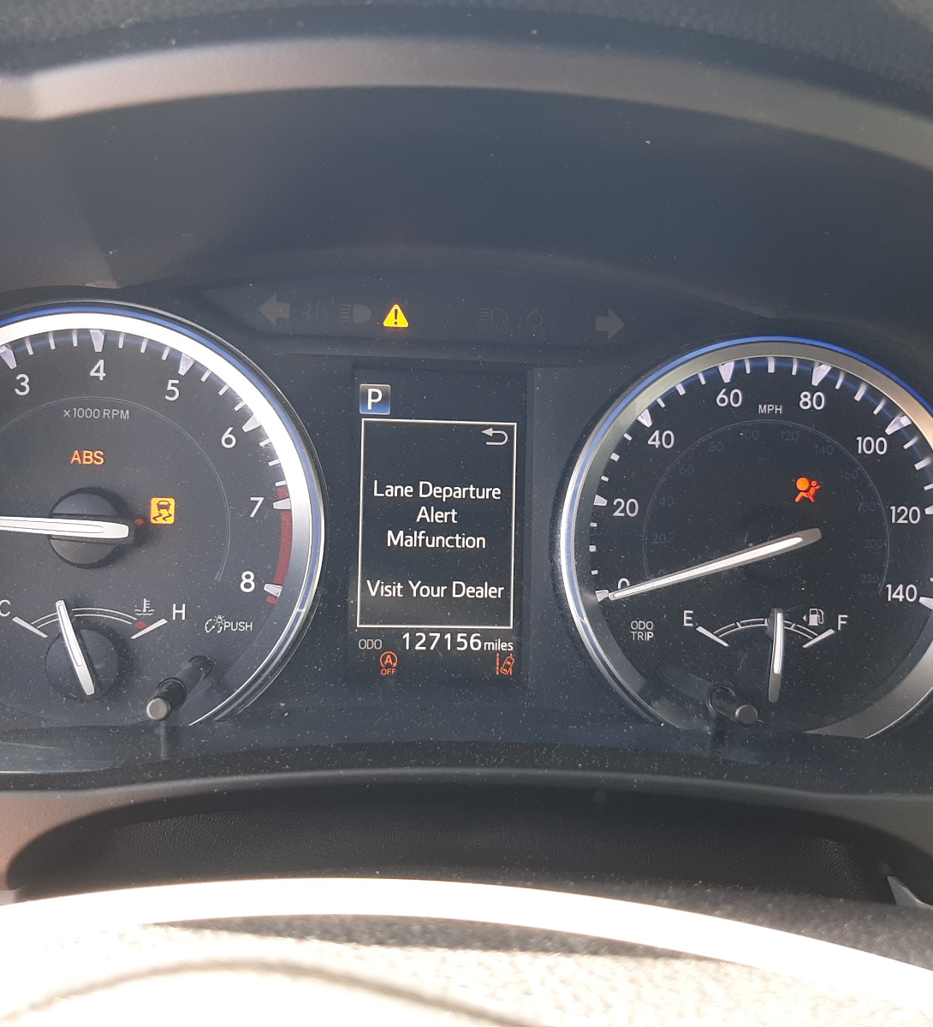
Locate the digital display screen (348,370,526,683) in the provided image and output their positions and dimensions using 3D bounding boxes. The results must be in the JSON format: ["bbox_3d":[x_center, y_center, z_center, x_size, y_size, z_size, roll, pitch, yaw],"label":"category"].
[{"bbox_3d":[-0.009,0.004,0.318,0.054,0.096,0.010,1,-1,-6],"label":"digital display screen"}]

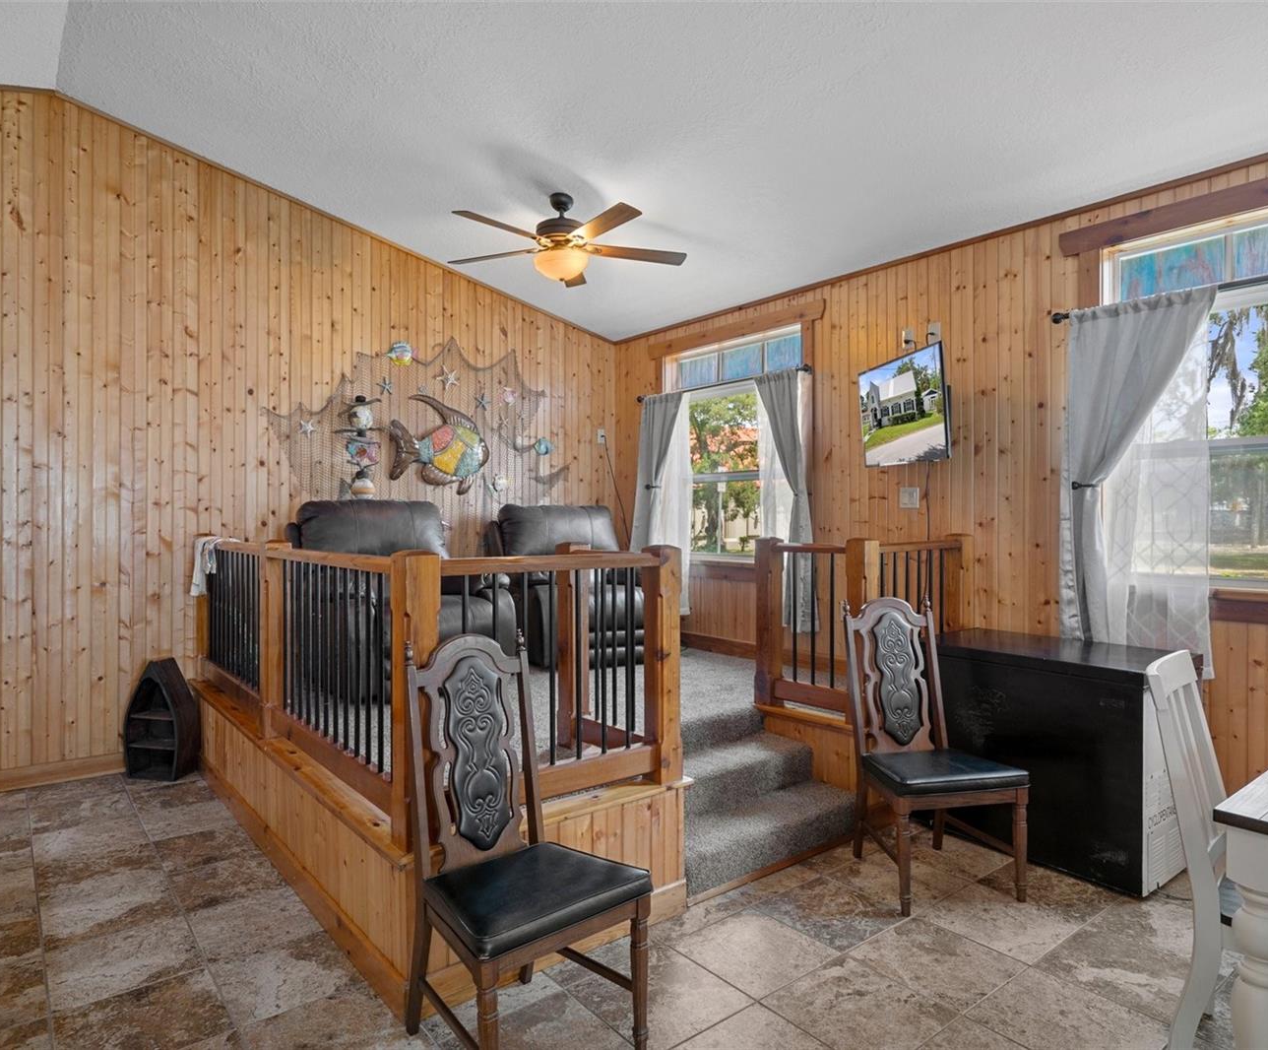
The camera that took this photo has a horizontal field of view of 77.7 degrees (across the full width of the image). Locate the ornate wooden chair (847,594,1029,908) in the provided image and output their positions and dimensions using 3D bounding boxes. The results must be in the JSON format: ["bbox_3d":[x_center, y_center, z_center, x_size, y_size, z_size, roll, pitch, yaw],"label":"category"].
[{"bbox_3d":[1.149,0.855,3.139,0.506,1.071,0.631,0,0,-13],"label":"ornate wooden chair"}]

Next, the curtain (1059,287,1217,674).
[{"bbox_3d":[2.206,-0.179,3.479,0.118,1.598,0.610,0,0,-39],"label":"curtain"}]

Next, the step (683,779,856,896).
[{"bbox_3d":[0.518,1.302,3.319,1.058,0.173,0.312,0,1,-39],"label":"step"}]

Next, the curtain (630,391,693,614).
[{"bbox_3d":[0.195,-0.181,6.051,0.107,1.690,0.682,0,1,-39],"label":"curtain"}]

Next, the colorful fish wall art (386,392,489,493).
[{"bbox_3d":[-1.356,-0.570,5.578,0.774,0.720,0.057,0,1,-39],"label":"colorful fish wall art"}]

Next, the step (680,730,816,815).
[{"bbox_3d":[0.354,1.147,3.569,1.022,0.162,0.314,0,0,-39],"label":"step"}]

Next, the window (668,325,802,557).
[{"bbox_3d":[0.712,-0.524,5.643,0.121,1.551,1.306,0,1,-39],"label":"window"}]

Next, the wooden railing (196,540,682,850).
[{"bbox_3d":[-1.192,0.490,3.735,1.061,0.855,3.065,0,0,-39],"label":"wooden railing"}]

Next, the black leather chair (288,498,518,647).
[{"bbox_3d":[-1.362,0.399,4.682,0.982,1.032,1.032,0,0,-39],"label":"black leather chair"}]

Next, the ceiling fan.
[{"bbox_3d":[-0.410,-1.597,4.403,1.395,0.491,1.395,0,0,-39],"label":"ceiling fan"}]

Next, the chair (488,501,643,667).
[{"bbox_3d":[-0.352,0.399,5.558,0.963,1.032,1.022,0,0,-39],"label":"chair"}]

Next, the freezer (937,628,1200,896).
[{"bbox_3d":[1.850,0.972,3.545,0.667,0.845,1.011,0,1,-39],"label":"freezer"}]

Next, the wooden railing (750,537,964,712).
[{"bbox_3d":[1.210,0.489,4.090,1.008,0.859,0.632,0,1,-39],"label":"wooden railing"}]

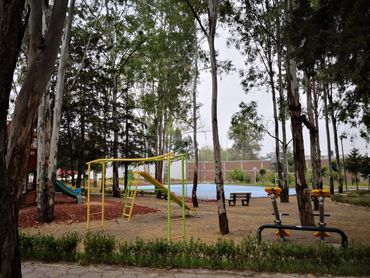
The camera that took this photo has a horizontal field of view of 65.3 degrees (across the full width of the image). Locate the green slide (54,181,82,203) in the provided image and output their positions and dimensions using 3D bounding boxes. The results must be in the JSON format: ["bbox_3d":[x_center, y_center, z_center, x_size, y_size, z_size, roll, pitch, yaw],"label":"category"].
[{"bbox_3d":[-7.685,3.358,18.332,2.400,1.600,0.600,-3,-8,15],"label":"green slide"}]

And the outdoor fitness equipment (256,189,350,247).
[{"bbox_3d":[2.595,1.784,6.597,1.897,1.330,0.600,-3,-8,13],"label":"outdoor fitness equipment"}]

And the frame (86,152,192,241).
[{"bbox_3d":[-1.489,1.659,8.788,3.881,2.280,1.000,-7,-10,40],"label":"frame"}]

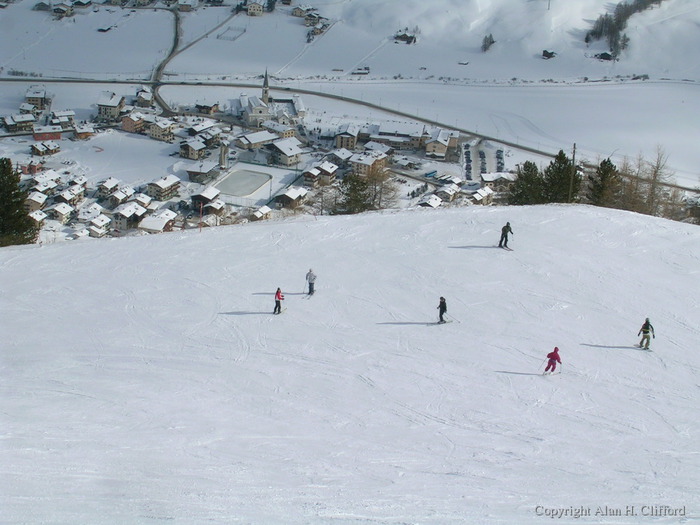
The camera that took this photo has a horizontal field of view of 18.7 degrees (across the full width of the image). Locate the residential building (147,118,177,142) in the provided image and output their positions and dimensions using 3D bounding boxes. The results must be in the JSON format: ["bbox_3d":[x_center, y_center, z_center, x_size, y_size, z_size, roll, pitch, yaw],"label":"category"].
[{"bbox_3d":[-142.800,-101.100,1615.520,12.810,12.620,18.400,13,21,24],"label":"residential building"}]

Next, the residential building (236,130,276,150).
[{"bbox_3d":[-72.040,-93.150,1612.610,30.610,8.050,12.760,-15,27,-42],"label":"residential building"}]

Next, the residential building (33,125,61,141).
[{"bbox_3d":[-223.310,-95.030,1564.740,19.800,8.000,10.000,-4,20,-21],"label":"residential building"}]

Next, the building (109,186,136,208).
[{"bbox_3d":[-157.090,-44.360,1457.000,9.990,9.290,23.110,10,20,17],"label":"building"}]

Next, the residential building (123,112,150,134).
[{"bbox_3d":[-162.210,-105.140,1602.430,12.000,10.800,15.000,14,22,30],"label":"residential building"}]

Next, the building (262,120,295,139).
[{"bbox_3d":[-52.490,-97.420,1562.340,23.640,8.760,12.780,22,30,38],"label":"building"}]

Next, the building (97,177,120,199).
[{"bbox_3d":[-167.980,-51.660,1474.700,10.300,9.980,18.460,8,20,12],"label":"building"}]

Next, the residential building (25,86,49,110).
[{"bbox_3d":[-245.460,-129.640,1673.160,14.680,15.820,18.000,5,19,4],"label":"residential building"}]

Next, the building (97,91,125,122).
[{"bbox_3d":[-186.720,-122.760,1663.750,16.270,16.130,21.000,8,20,11],"label":"building"}]

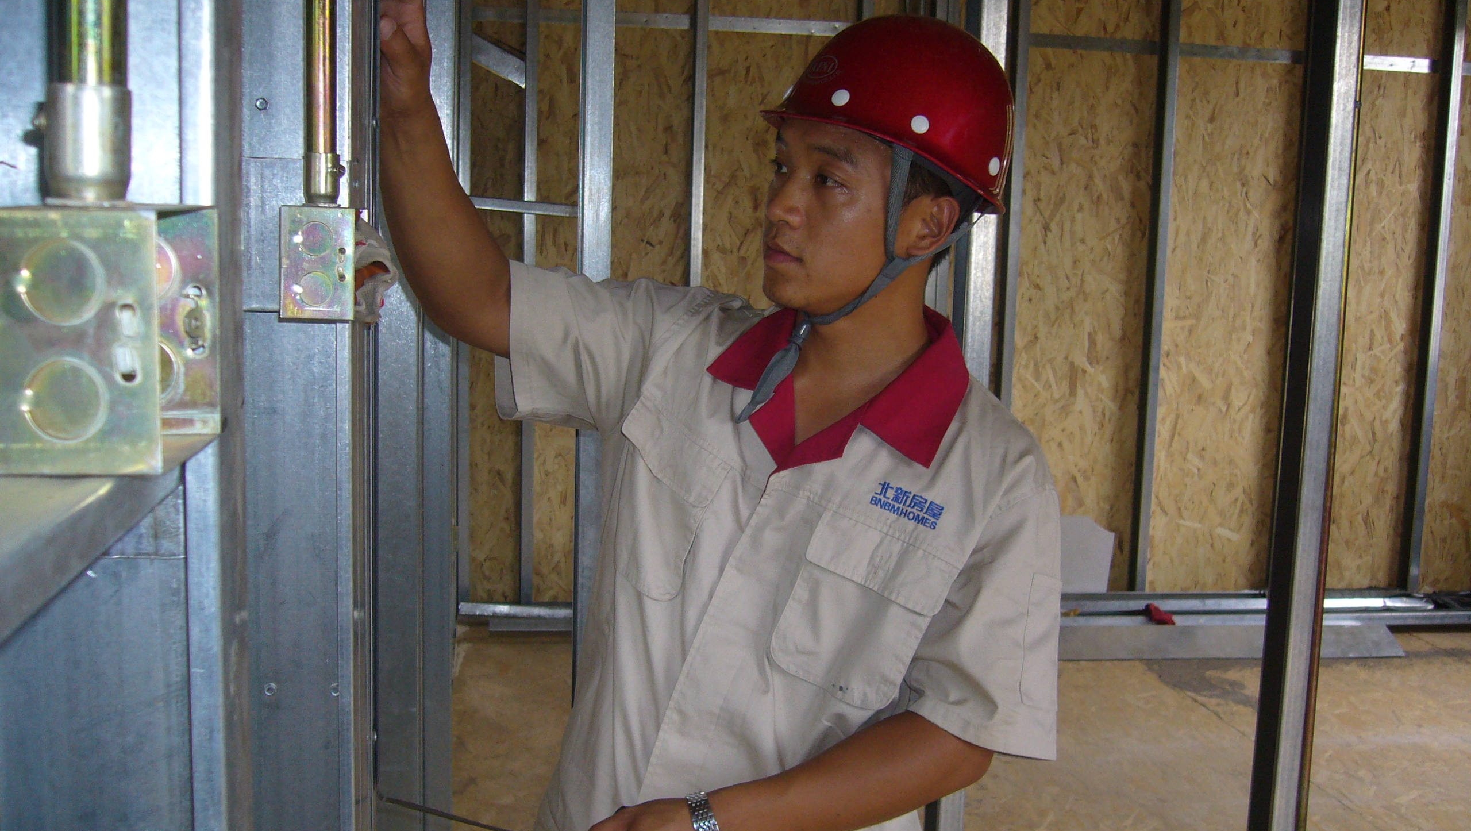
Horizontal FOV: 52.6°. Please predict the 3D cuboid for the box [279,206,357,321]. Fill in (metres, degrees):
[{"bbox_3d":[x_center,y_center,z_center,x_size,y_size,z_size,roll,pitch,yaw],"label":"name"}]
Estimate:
[{"bbox_3d":[-0.287,-0.108,1.046,0.049,0.075,0.075,1,8,-7],"label":"box"}]

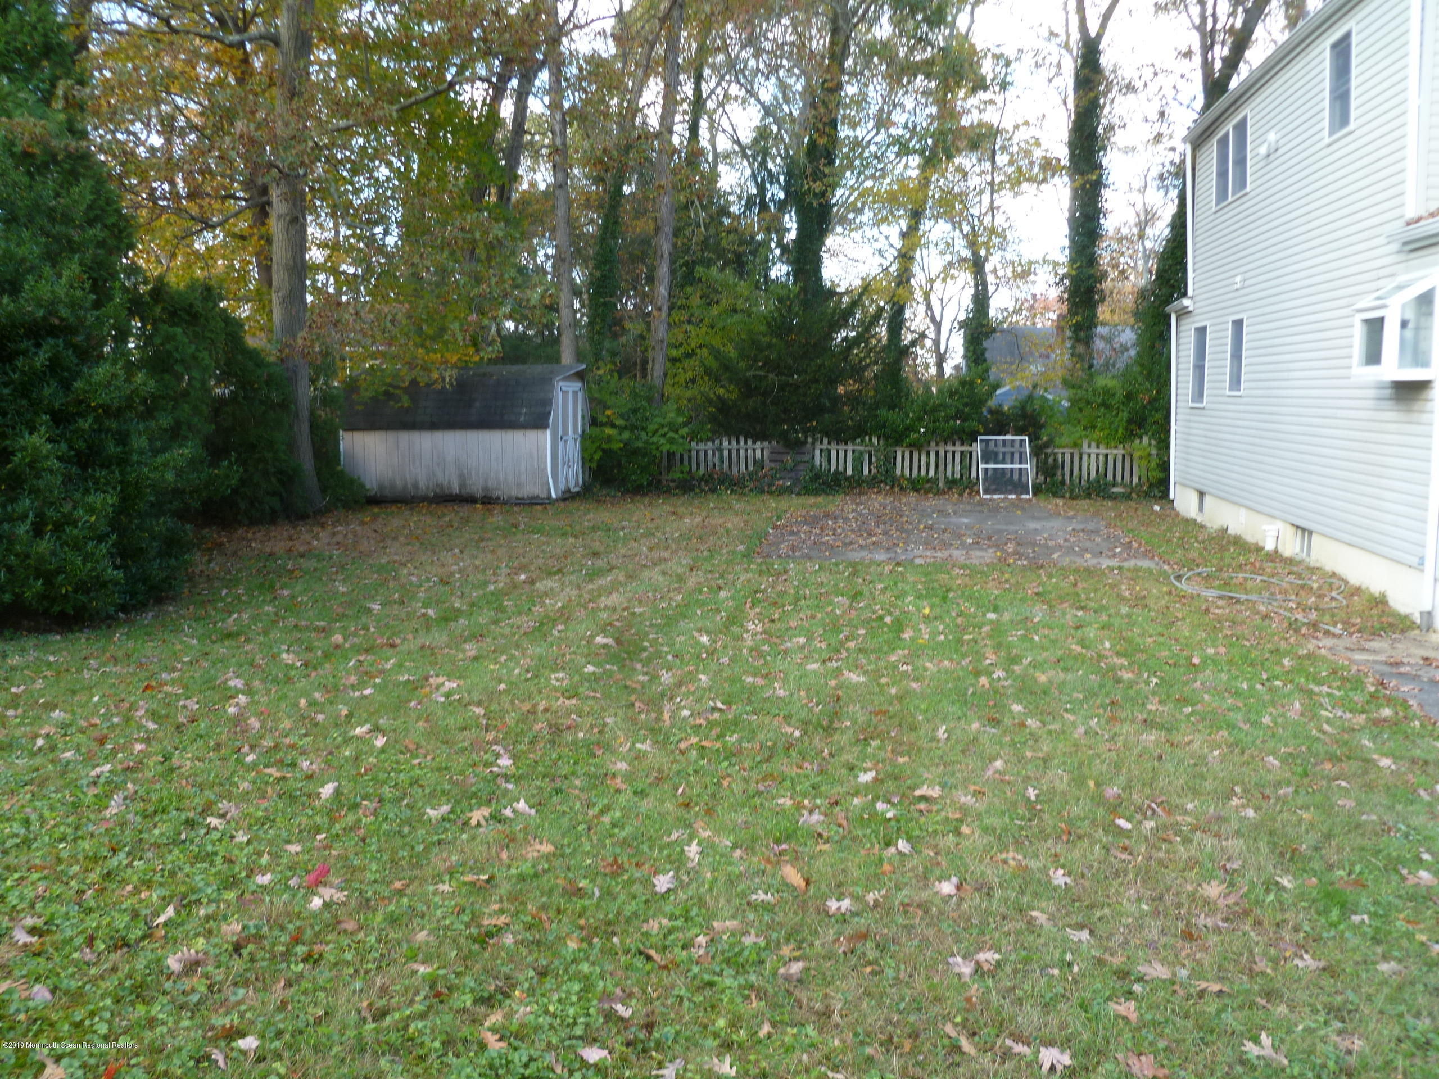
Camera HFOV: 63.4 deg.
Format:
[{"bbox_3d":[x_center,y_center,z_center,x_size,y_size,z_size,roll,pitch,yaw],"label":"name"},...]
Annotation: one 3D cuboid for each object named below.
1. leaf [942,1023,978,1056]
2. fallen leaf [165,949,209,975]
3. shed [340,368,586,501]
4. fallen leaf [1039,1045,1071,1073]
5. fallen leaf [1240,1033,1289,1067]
[{"bbox_3d":[0.638,1.325,3.087,0.050,0.020,0.150,-3,8,-17],"label":"leaf"},{"bbox_3d":[-1.599,1.278,3.504,0.130,0.030,0.100,0,7,0],"label":"fallen leaf"},{"bbox_3d":[-4.250,-1.890,20.400,3.920,2.280,2.450,1,7,10],"label":"shed"},{"bbox_3d":[0.862,1.336,2.989,0.085,0.020,0.120,2,8,16],"label":"fallen leaf"},{"bbox_3d":[1.418,1.328,3.024,0.105,0.020,0.150,0,7,3],"label":"fallen leaf"}]

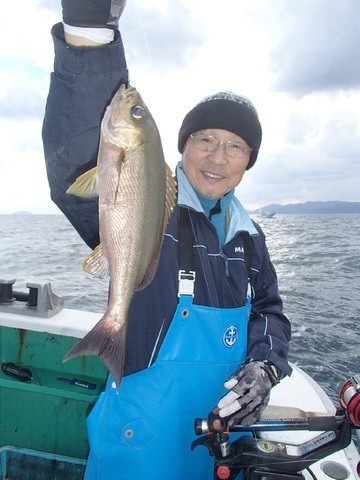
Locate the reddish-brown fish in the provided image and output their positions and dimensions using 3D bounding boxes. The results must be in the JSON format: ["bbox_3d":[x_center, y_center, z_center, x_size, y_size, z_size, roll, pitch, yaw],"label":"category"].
[{"bbox_3d":[-0.093,-0.005,0.600,0.172,0.467,0.070,4,3,-3],"label":"reddish-brown fish"}]

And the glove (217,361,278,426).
[{"bbox_3d":[0.134,0.306,0.770,0.142,0.100,0.075,-43,-18,-26],"label":"glove"}]

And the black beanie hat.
[{"bbox_3d":[0.101,-0.267,0.945,0.195,0.165,0.220,13,13,4],"label":"black beanie hat"}]

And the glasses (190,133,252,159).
[{"bbox_3d":[0.099,-0.218,0.913,0.140,0.042,0.135,13,13,4],"label":"glasses"}]

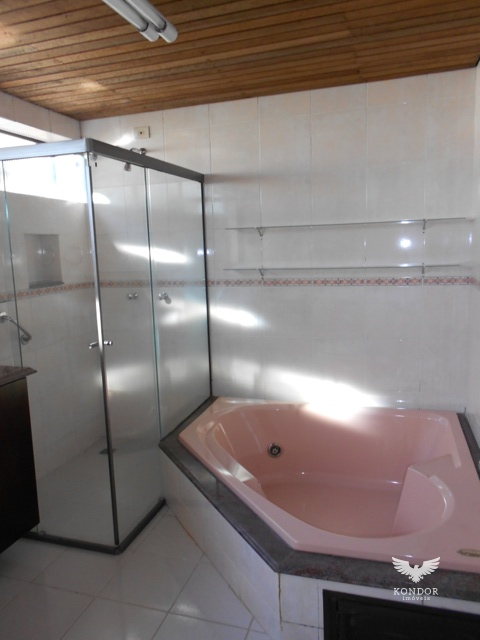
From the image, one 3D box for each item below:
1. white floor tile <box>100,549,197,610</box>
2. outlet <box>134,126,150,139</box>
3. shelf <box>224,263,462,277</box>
[{"bbox_3d":[-0.399,1.145,2.117,0.330,0.012,0.330,1,9,18],"label":"white floor tile"},{"bbox_3d":[-0.674,-1.284,3.293,0.113,0.077,0.012,1,9,18],"label":"outlet"},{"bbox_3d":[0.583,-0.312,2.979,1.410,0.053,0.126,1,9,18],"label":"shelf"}]

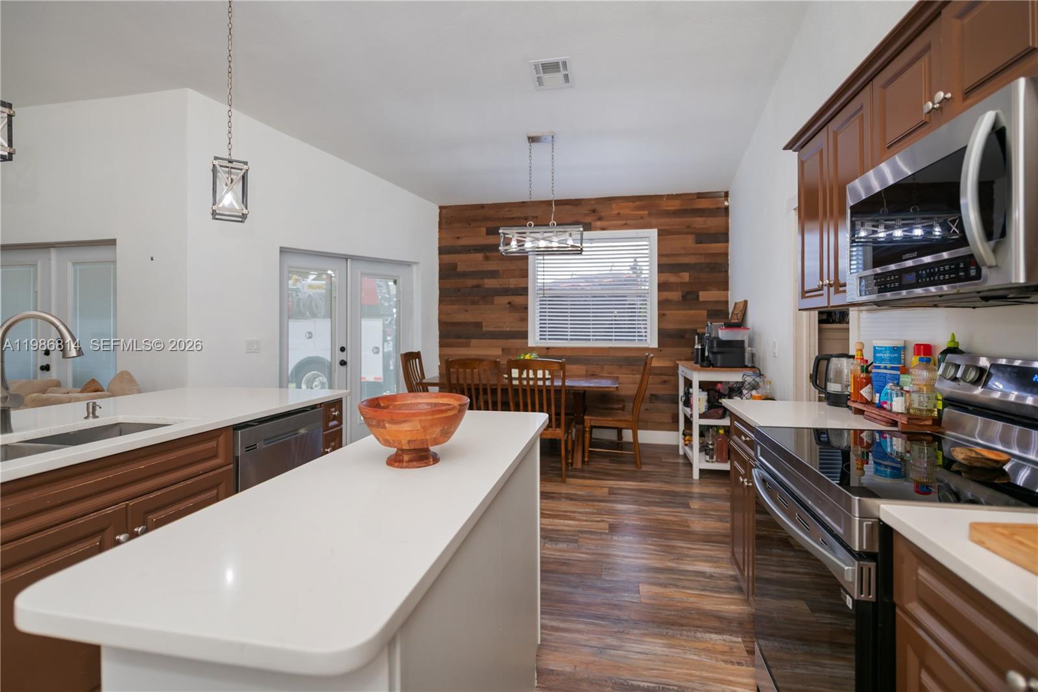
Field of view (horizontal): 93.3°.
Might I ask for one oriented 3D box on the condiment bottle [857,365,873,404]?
[{"bbox_3d":[1.396,0.142,1.971,0.047,0.174,0.047,0,2,11],"label":"condiment bottle"}]

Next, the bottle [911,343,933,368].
[{"bbox_3d":[1.489,0.115,1.804,0.072,0.241,0.072,0,2,11],"label":"bottle"}]

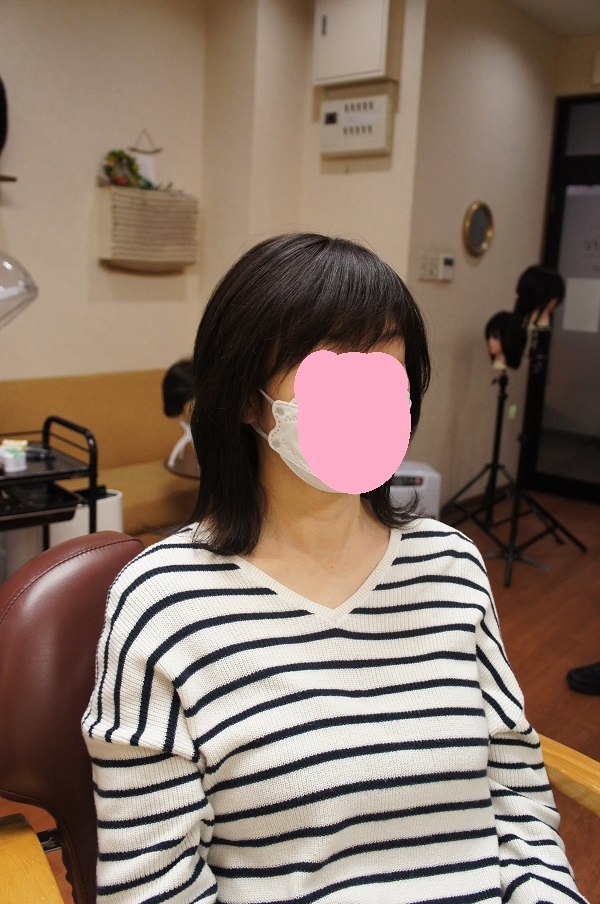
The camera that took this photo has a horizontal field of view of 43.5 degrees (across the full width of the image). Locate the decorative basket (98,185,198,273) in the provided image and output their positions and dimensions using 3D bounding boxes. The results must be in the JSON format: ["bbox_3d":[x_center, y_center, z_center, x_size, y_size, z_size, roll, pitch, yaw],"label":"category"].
[{"bbox_3d":[-0.689,-1.006,3.427,0.130,0.320,0.490,12,15,38],"label":"decorative basket"}]

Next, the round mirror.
[{"bbox_3d":[0.956,-1.182,4.005,0.030,0.275,0.275,12,15,38],"label":"round mirror"}]

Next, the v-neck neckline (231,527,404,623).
[{"bbox_3d":[0.018,0.115,0.745,0.170,0.092,0.080,-3,13,-23],"label":"v-neck neckline"}]

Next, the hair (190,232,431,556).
[{"bbox_3d":[0.011,-0.057,0.750,0.215,0.300,0.230,-6,14,-34],"label":"hair"}]

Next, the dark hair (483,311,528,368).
[{"bbox_3d":[0.978,-0.531,3.580,0.205,0.280,0.180,-3,13,-25],"label":"dark hair"}]

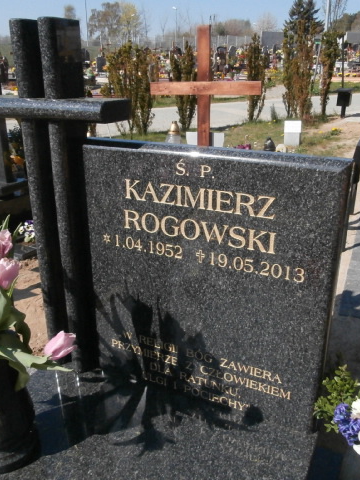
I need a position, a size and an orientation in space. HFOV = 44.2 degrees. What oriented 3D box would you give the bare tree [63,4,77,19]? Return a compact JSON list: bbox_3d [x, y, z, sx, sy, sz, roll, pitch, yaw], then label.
[{"bbox_3d":[-16.880,-32.603,69.017,2.644,7.166,2.644,-4,22,-12],"label":"bare tree"}]

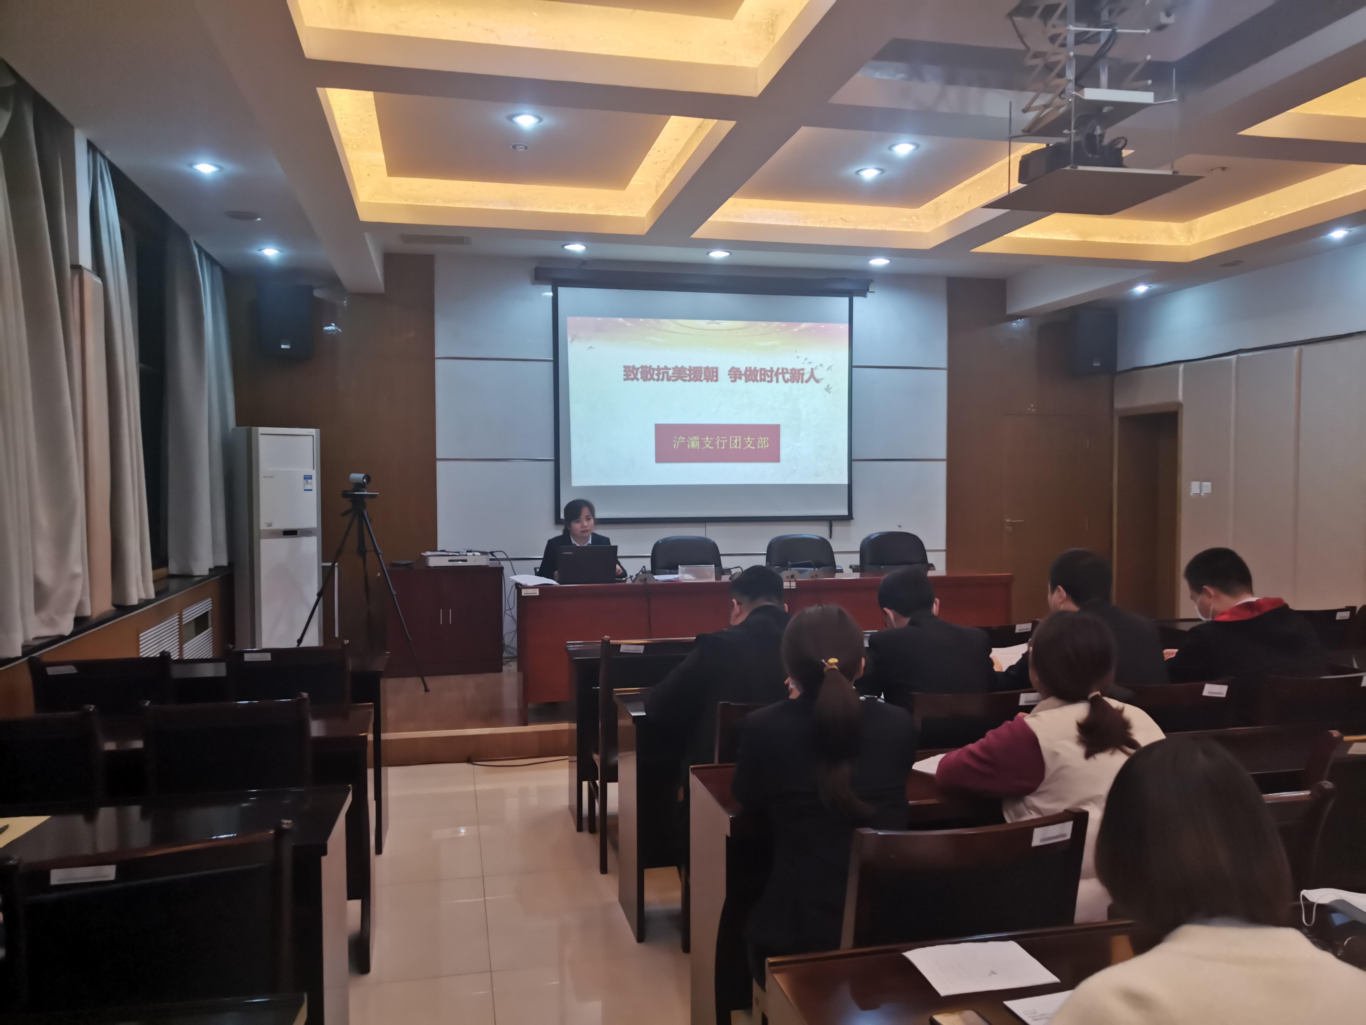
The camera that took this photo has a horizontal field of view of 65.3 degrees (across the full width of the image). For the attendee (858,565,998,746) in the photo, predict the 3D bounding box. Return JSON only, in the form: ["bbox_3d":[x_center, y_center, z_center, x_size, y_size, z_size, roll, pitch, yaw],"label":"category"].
[{"bbox_3d":[0.728,0.790,3.487,0.490,1.257,0.700,-1,2,-12],"label":"attendee"}]

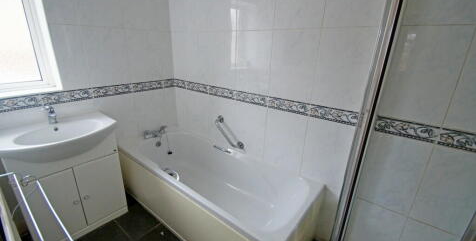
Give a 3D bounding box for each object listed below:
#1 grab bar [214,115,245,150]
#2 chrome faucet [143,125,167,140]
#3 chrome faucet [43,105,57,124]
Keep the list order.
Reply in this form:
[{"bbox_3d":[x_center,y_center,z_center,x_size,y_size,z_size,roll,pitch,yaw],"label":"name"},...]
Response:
[{"bbox_3d":[-0.091,0.115,1.785,0.078,0.070,0.380,-23,71,-48],"label":"grab bar"},{"bbox_3d":[-0.842,0.118,2.030,0.110,0.085,0.235,17,25,35],"label":"chrome faucet"},{"bbox_3d":[-1.283,-0.038,1.363,0.115,0.125,0.052,17,25,35],"label":"chrome faucet"}]

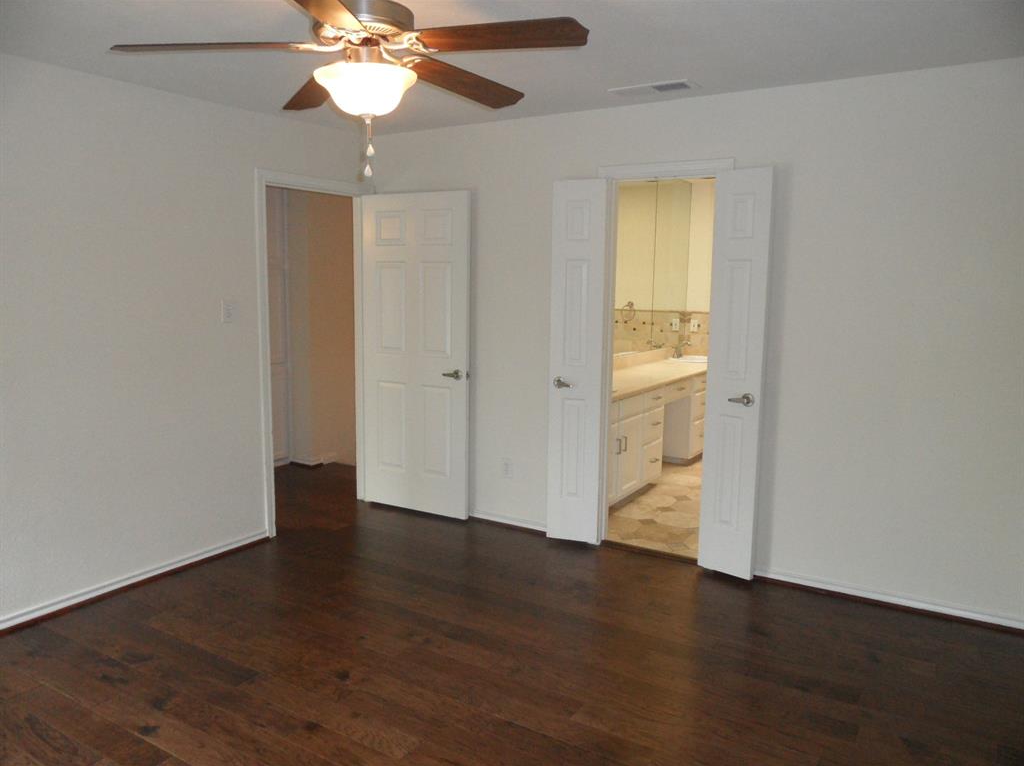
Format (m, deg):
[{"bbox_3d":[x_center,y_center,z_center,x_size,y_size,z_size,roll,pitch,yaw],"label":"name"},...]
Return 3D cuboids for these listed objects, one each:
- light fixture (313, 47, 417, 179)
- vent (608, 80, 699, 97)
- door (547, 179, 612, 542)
[{"bbox_3d":[-0.426,-0.776,2.066,0.300,0.348,0.300,0,9,0],"label":"light fixture"},{"bbox_3d":[0.675,-1.397,3.397,0.390,0.020,0.157,6,10,31],"label":"vent"},{"bbox_3d":[0.363,-0.086,3.989,0.299,2.030,0.040,4,9,22],"label":"door"}]

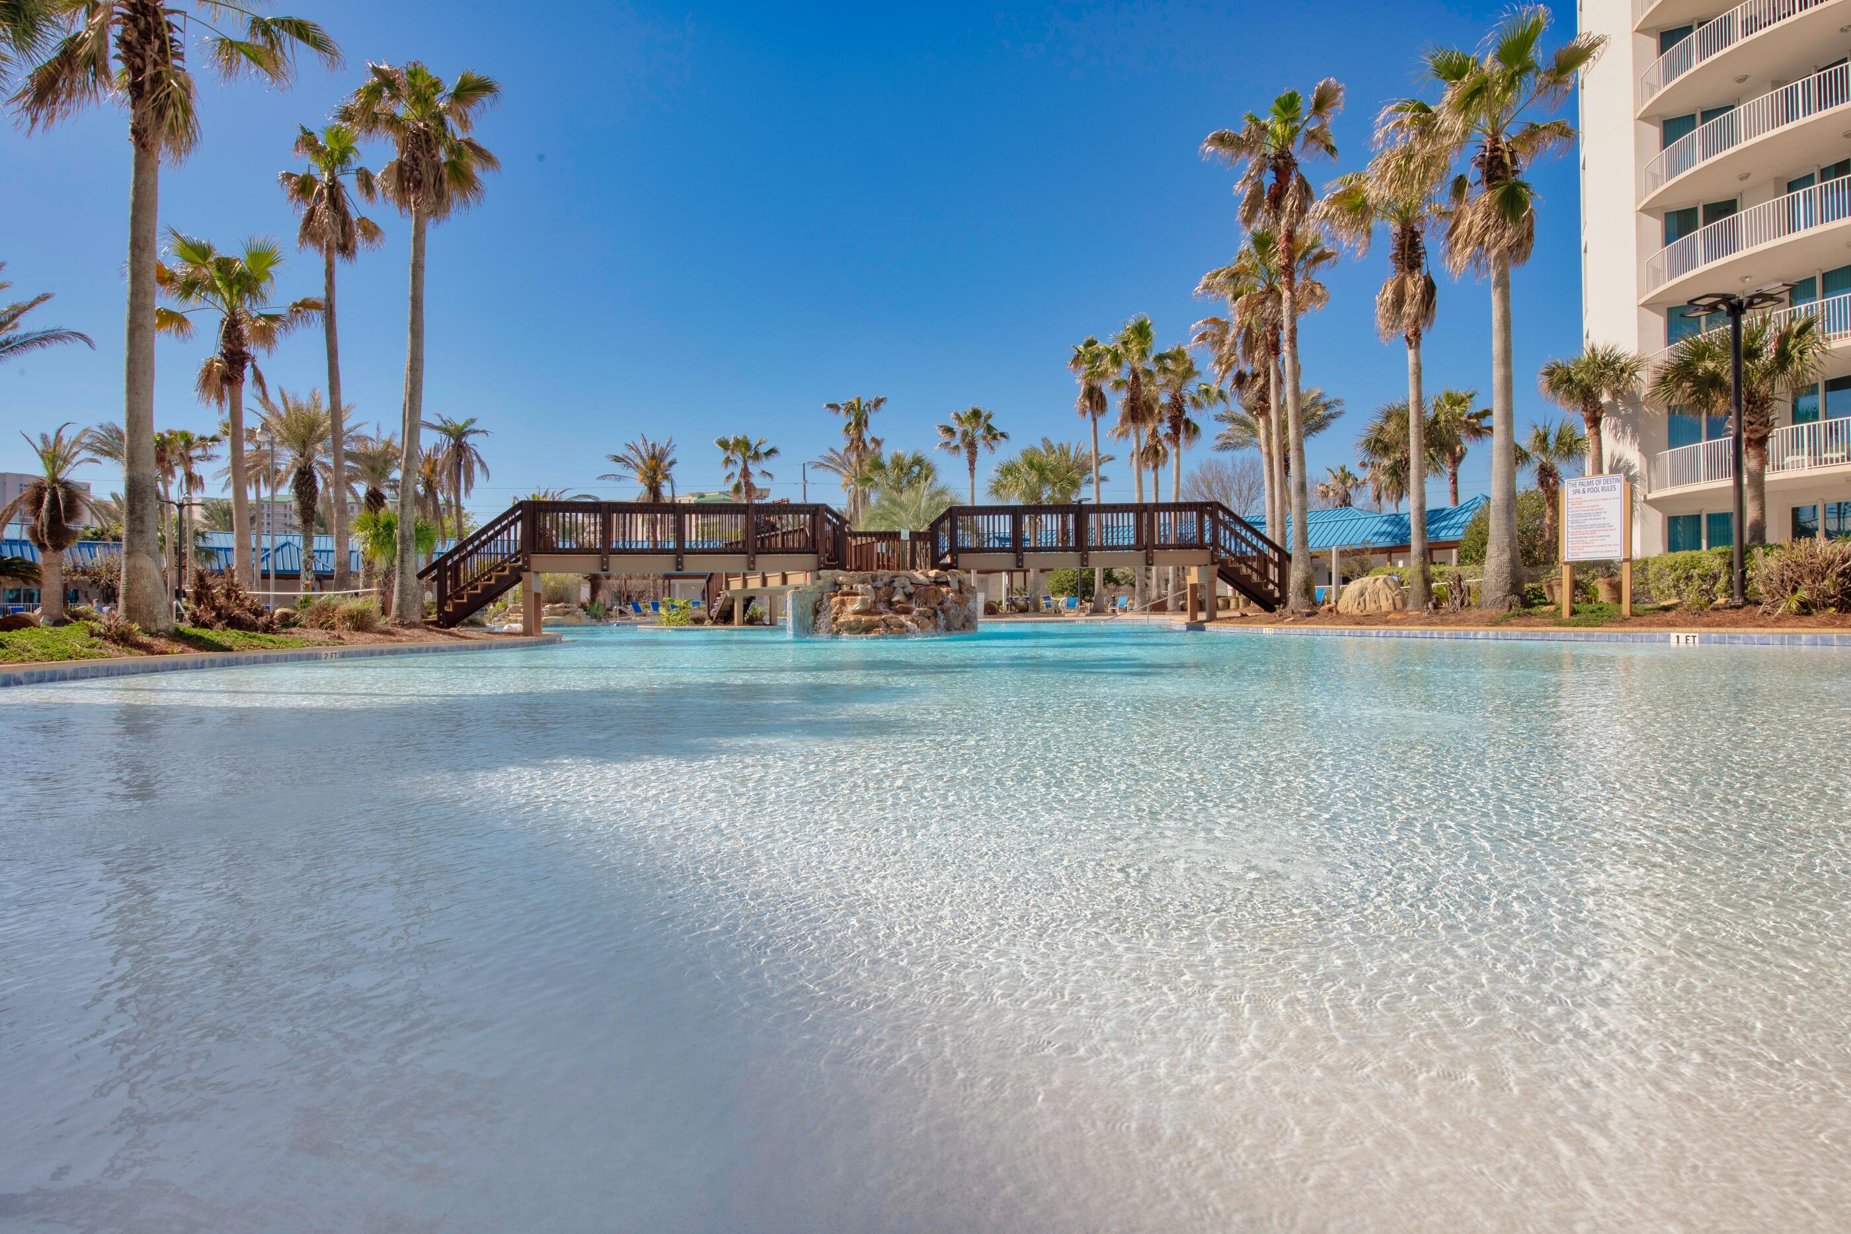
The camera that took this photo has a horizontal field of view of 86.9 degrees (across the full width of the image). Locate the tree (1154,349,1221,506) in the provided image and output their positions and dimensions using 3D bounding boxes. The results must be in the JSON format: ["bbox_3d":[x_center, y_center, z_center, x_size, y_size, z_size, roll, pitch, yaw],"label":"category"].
[{"bbox_3d":[10.555,-5.587,39.500,2.900,10.706,2.800,-1,0,0],"label":"tree"}]

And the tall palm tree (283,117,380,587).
[{"bbox_3d":[-15.192,-6.294,25.000,2.600,12.737,2.500,-1,0,0],"label":"tall palm tree"}]

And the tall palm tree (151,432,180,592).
[{"bbox_3d":[-38.119,-4.808,49.000,2.400,9.398,2.400,-1,0,0],"label":"tall palm tree"}]

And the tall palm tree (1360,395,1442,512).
[{"bbox_3d":[21.955,-5.264,45.000,4.000,9.600,4.000,-1,0,0],"label":"tall palm tree"}]

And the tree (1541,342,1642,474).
[{"bbox_3d":[18.591,-4.023,27.300,2.950,7.237,2.850,-1,0,0],"label":"tree"}]

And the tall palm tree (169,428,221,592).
[{"bbox_3d":[-35.932,-4.478,48.026,2.300,9.526,2.300,-1,0,0],"label":"tall palm tree"}]

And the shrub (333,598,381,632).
[{"bbox_3d":[-9.774,-0.025,16.800,0.820,0.597,0.750,-1,0,0],"label":"shrub"}]

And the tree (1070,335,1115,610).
[{"bbox_3d":[6.928,-5.909,40.000,2.200,11.286,2.200,-1,0,0],"label":"tree"}]

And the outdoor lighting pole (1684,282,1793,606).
[{"bbox_3d":[11.863,-2.529,14.217,1.260,4.679,1.260,-1,0,0],"label":"outdoor lighting pole"}]

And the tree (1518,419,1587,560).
[{"bbox_3d":[18.234,-3.250,28.513,2.300,5.064,2.300,-1,0,0],"label":"tree"}]

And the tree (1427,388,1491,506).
[{"bbox_3d":[25.626,-5.846,47.025,2.972,10.300,2.972,-1,0,0],"label":"tree"}]

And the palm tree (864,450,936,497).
[{"bbox_3d":[-0.959,-3.315,37.000,2.900,6.083,2.800,-1,0,0],"label":"palm tree"}]

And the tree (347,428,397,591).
[{"bbox_3d":[-18.870,-3.237,33.500,2.500,6.326,2.500,-1,0,0],"label":"tree"}]

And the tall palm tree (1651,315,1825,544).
[{"bbox_3d":[15.793,-3.039,19.000,3.400,5.684,3.200,-1,0,0],"label":"tall palm tree"}]

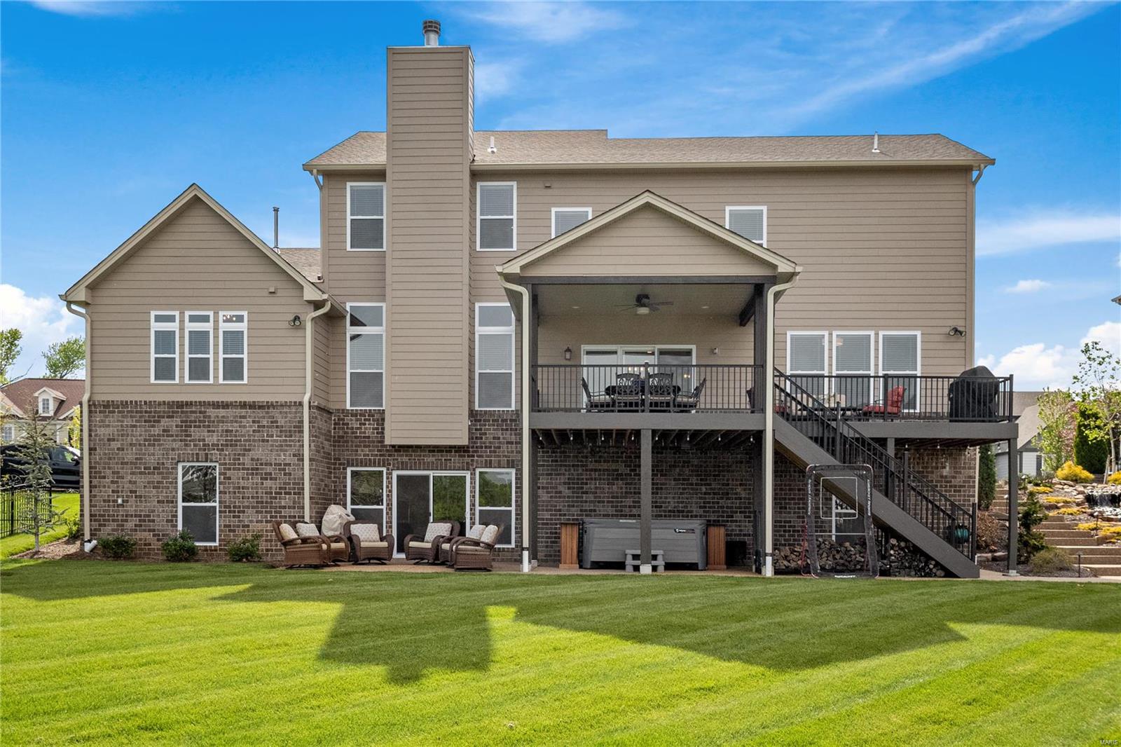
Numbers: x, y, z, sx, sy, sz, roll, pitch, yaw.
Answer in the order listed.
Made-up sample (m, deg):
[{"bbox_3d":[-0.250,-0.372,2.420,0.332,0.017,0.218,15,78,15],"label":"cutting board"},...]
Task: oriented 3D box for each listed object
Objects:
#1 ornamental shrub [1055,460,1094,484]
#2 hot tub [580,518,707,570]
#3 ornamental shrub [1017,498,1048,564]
[{"bbox_3d":[14.985,2.874,29.058,1.133,0.739,1.084,0,0,3],"label":"ornamental shrub"},{"bbox_3d":[1.791,3.565,20.685,2.384,0.985,2.265,0,0,3],"label":"hot tub"},{"bbox_3d":[9.916,3.265,20.980,0.739,1.428,0.739,0,0,3],"label":"ornamental shrub"}]

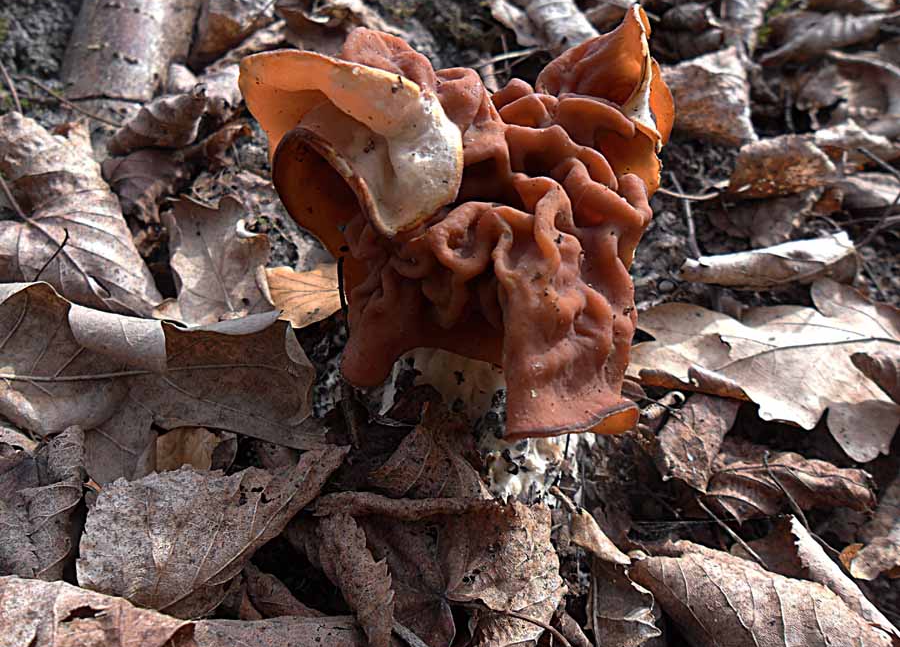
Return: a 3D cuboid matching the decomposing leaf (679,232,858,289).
[{"bbox_3d":[0.141,-0.027,0.310,0.078,0.019,0.022,5,37,6],"label":"decomposing leaf"}]

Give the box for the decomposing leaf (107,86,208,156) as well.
[{"bbox_3d":[-0.172,-0.120,0.415,0.053,0.018,0.032,-10,58,-6],"label":"decomposing leaf"}]

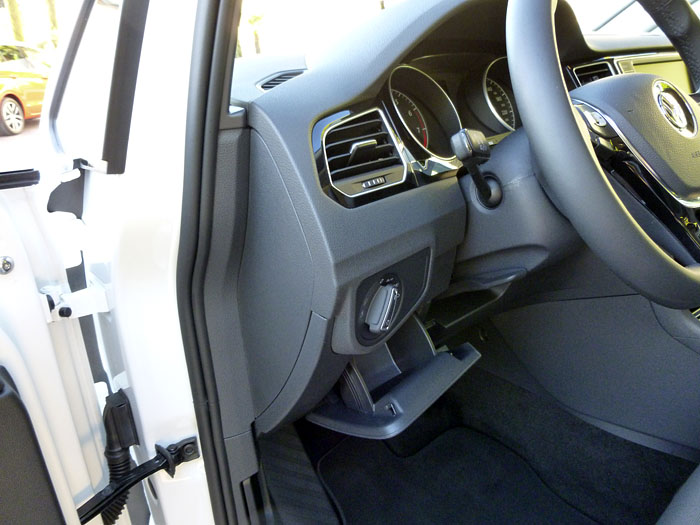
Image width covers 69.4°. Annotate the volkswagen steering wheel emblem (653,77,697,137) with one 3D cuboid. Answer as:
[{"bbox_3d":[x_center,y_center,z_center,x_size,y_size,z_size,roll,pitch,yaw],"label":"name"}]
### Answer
[{"bbox_3d":[0.273,-0.128,0.426,0.059,0.059,0.010,-20,-7,-34],"label":"volkswagen steering wheel emblem"}]

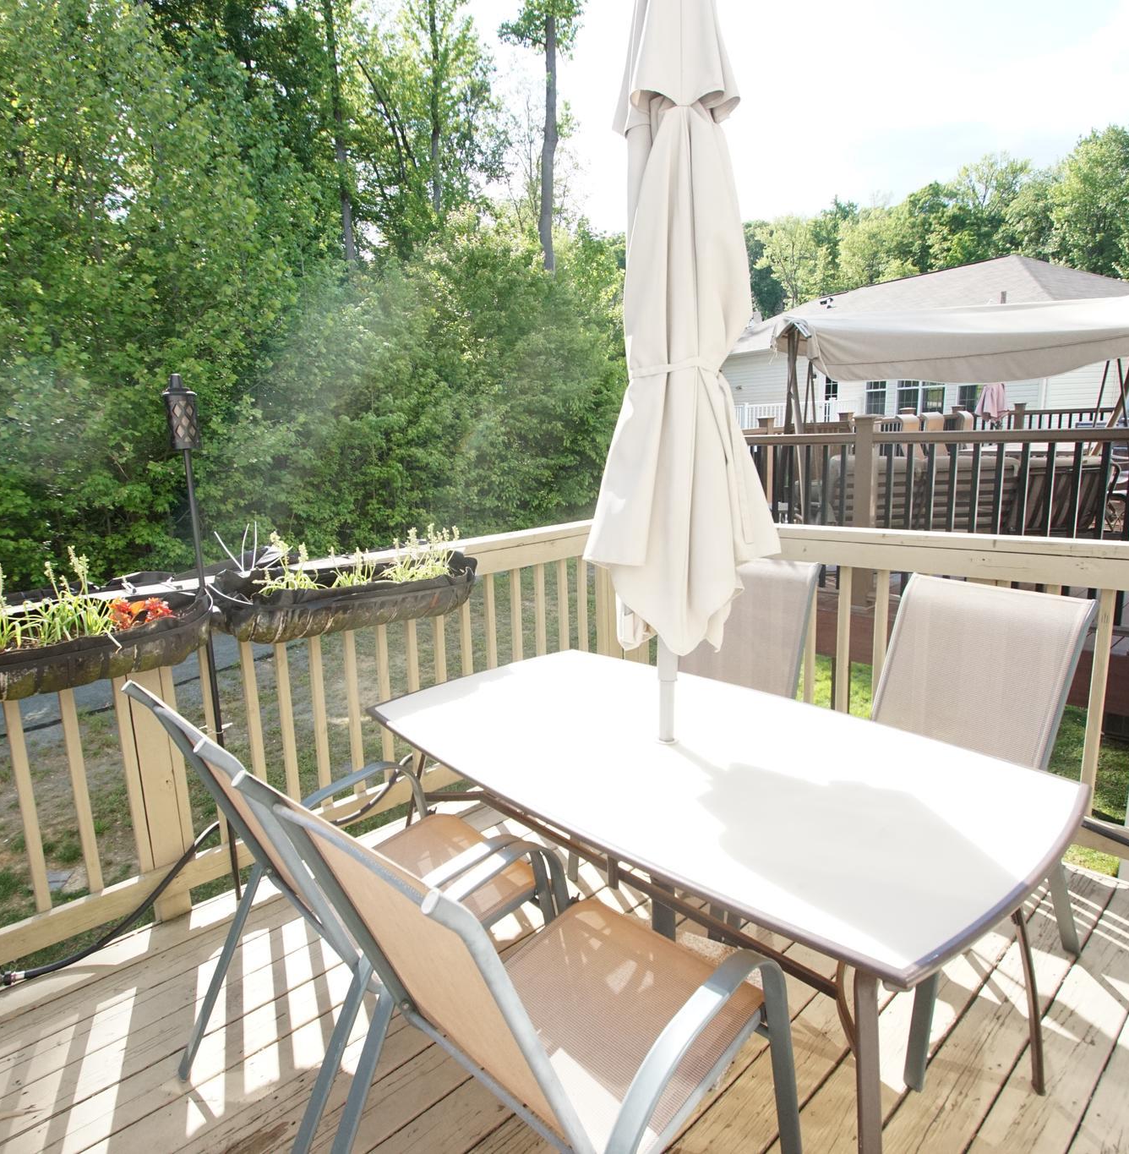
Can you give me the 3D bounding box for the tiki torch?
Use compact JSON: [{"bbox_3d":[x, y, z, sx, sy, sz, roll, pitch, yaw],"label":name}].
[{"bbox_3d":[-1.097,0.239,2.226,0.090,1.670,0.090,-7,11,-26],"label":"tiki torch"}]

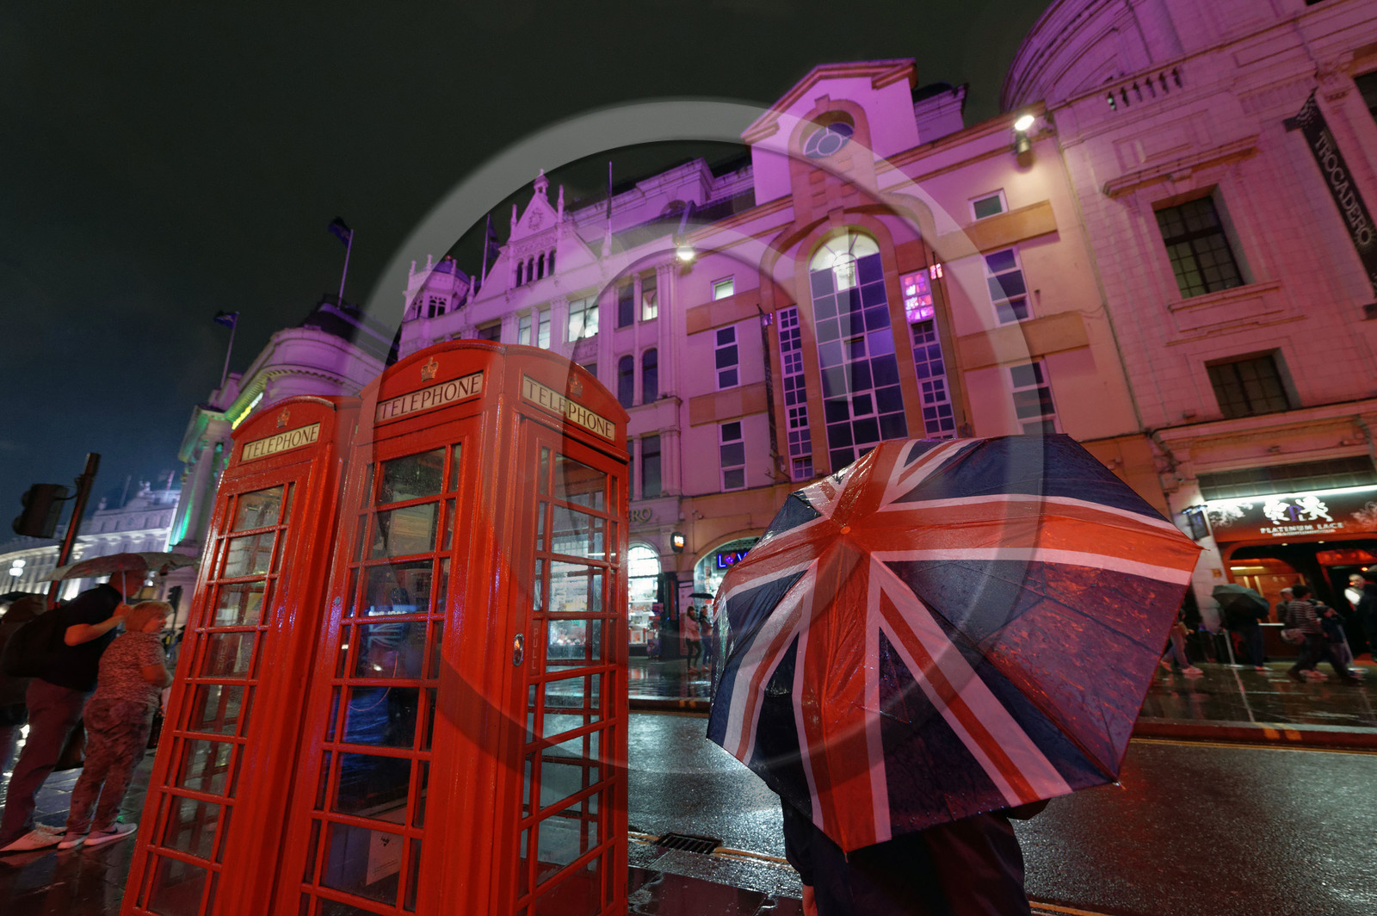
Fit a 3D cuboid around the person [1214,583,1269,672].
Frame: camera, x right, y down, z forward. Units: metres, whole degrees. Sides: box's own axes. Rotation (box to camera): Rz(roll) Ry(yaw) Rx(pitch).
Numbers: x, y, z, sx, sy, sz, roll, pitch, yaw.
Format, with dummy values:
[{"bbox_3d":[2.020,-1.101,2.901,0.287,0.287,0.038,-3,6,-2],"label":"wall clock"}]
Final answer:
[{"bbox_3d":[12.224,3.648,11.721,0.880,1.770,0.880,-15,-21,37],"label":"person"}]

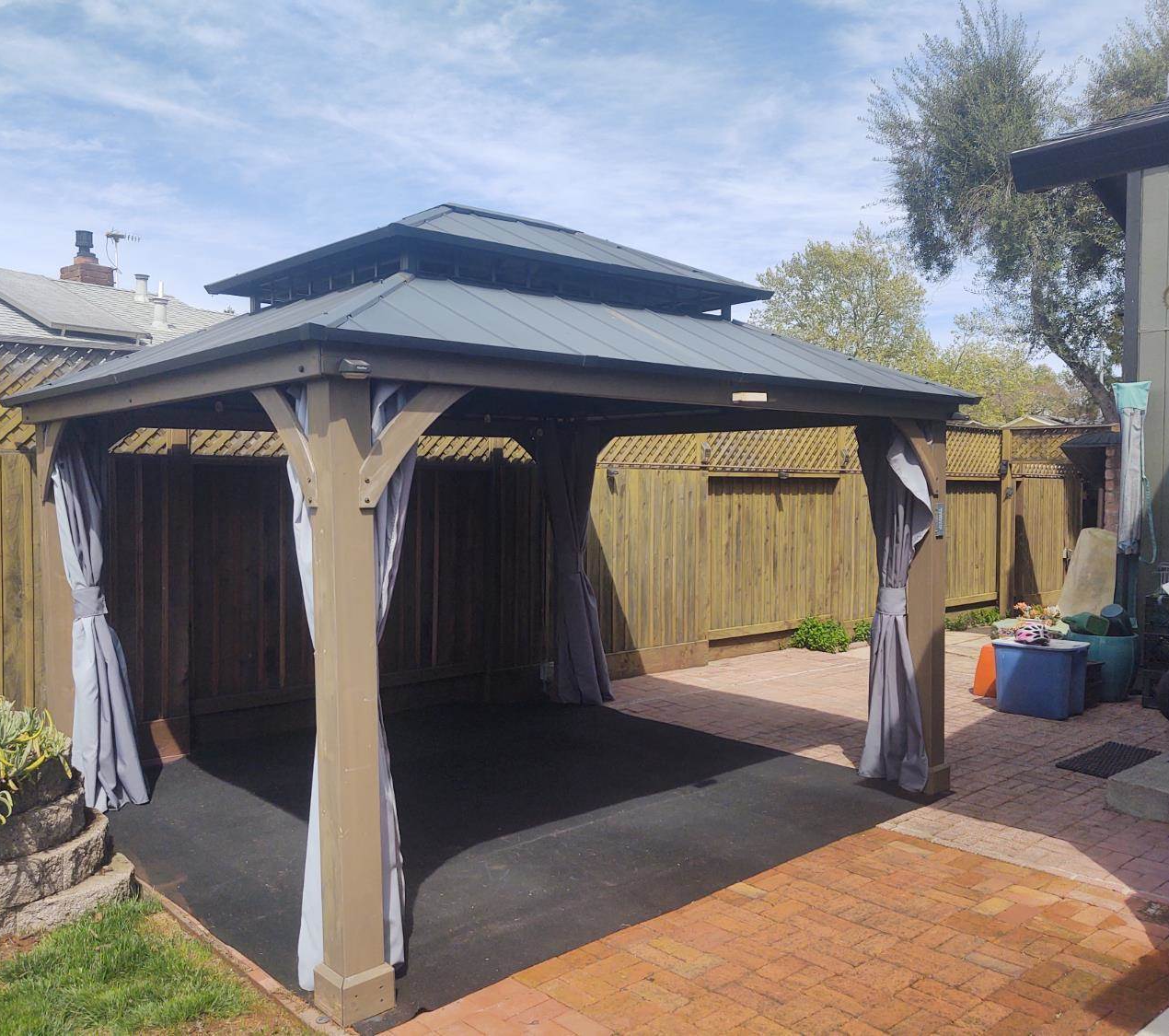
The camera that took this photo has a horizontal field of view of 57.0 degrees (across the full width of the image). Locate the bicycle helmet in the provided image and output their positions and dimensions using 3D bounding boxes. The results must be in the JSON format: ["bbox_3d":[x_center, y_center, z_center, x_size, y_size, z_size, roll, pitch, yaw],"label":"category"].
[{"bbox_3d":[3.178,0.823,7.645,0.190,0.150,0.250,-2,2,-20],"label":"bicycle helmet"}]

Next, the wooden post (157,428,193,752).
[{"bbox_3d":[-2.464,0.393,6.534,0.130,2.150,0.120,-3,3,-42],"label":"wooden post"}]

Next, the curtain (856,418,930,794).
[{"bbox_3d":[1.643,0.453,5.784,0.250,1.980,0.360,-3,3,-42],"label":"curtain"}]

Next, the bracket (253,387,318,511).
[{"bbox_3d":[-0.952,-0.235,3.467,0.037,0.392,0.430,-3,3,-42],"label":"bracket"}]

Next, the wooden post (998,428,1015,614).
[{"bbox_3d":[5.281,0.004,13.441,0.140,2.320,0.140,-3,3,-42],"label":"wooden post"}]

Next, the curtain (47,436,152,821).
[{"bbox_3d":[-2.475,0.493,5.518,0.340,1.930,0.310,-3,3,-42],"label":"curtain"}]

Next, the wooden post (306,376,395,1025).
[{"bbox_3d":[-0.752,0.554,3.403,0.182,2.012,0.182,-3,3,-42],"label":"wooden post"}]

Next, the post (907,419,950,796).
[{"bbox_3d":[1.817,0.457,5.739,0.182,1.995,0.182,-3,3,-42],"label":"post"}]

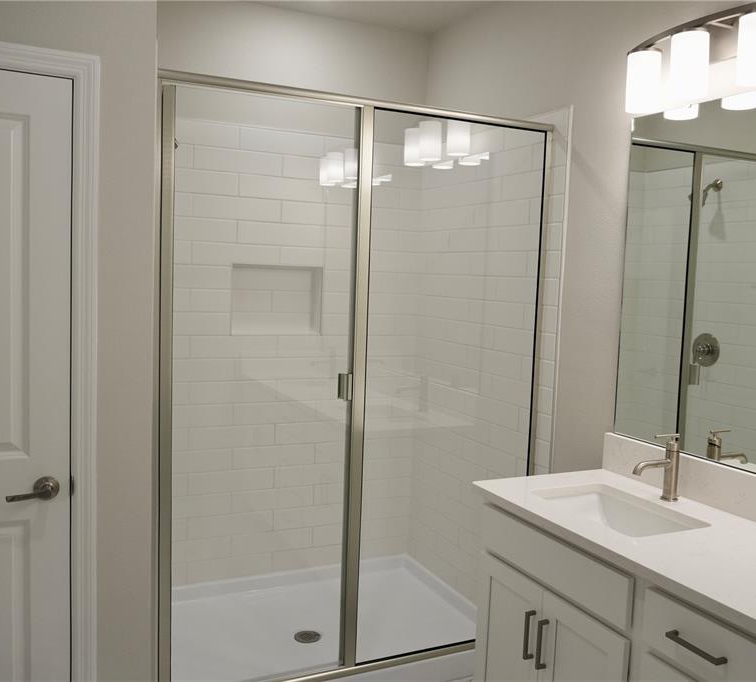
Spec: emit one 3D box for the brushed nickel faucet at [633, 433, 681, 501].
[{"bbox_3d":[0.831,0.381,2.293,0.183,0.200,0.052,-1,6,-26],"label":"brushed nickel faucet"}]

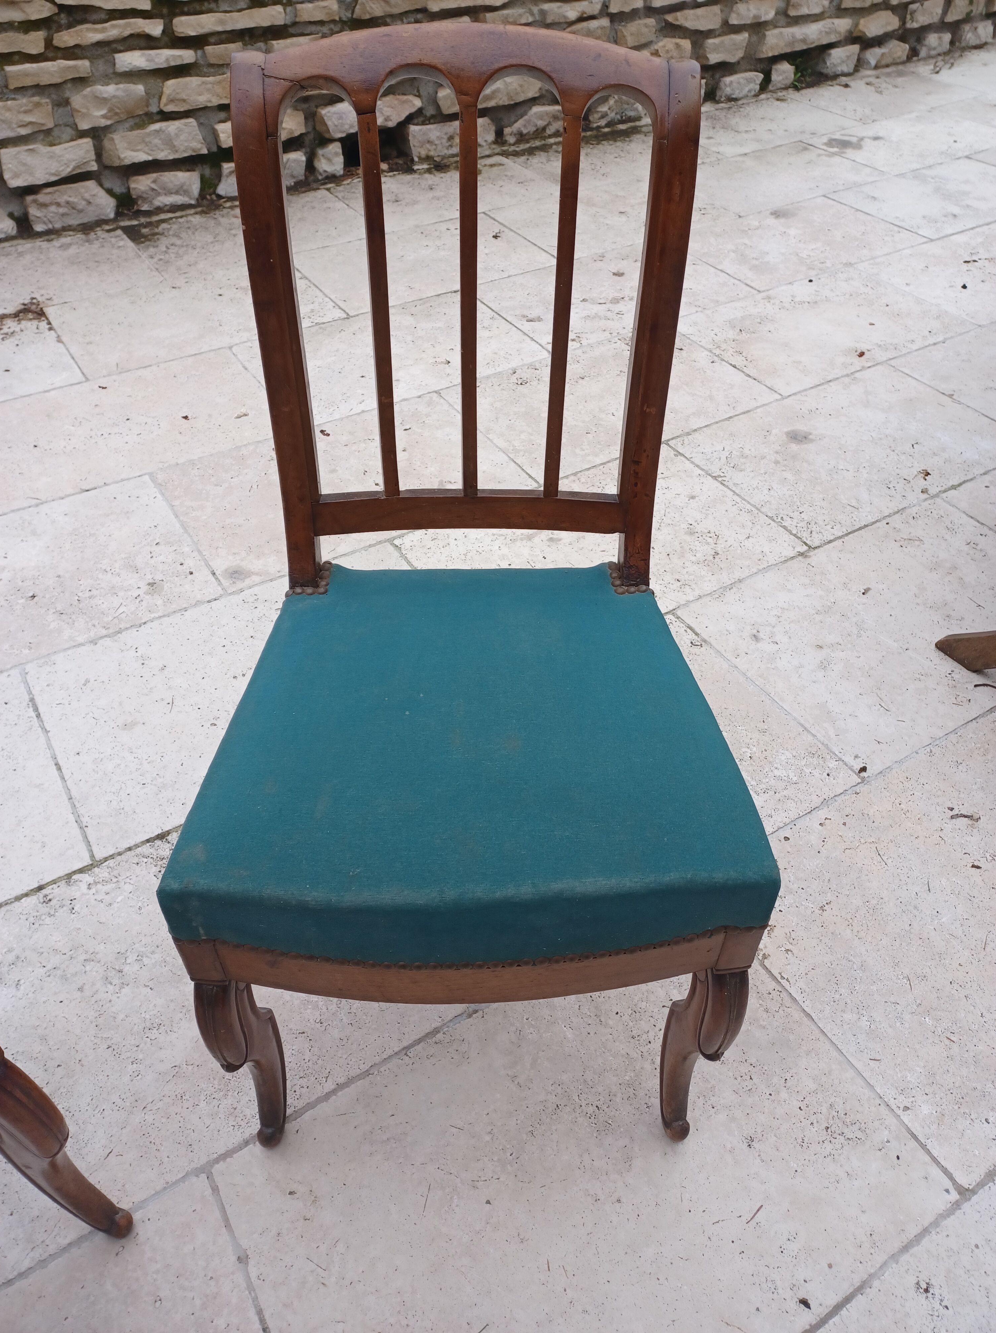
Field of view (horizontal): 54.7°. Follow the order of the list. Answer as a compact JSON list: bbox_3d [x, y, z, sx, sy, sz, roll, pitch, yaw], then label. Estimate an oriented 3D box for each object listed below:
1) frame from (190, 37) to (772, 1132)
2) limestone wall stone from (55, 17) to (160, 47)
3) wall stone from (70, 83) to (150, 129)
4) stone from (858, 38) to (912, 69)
[{"bbox_3d":[-0.028,0.012,0.809,0.429,0.853,0.479,-1,45,-1],"label":"frame"},{"bbox_3d":[-1.024,-1.663,2.516,0.280,0.044,0.110,-23,49,-22],"label":"limestone wall stone"},{"bbox_3d":[-1.067,-1.538,2.610,0.204,0.085,0.120,-23,49,-22],"label":"wall stone"},{"bbox_3d":[1.490,-2.438,3.819,0.271,0.088,0.130,-23,49,-22],"label":"stone"}]

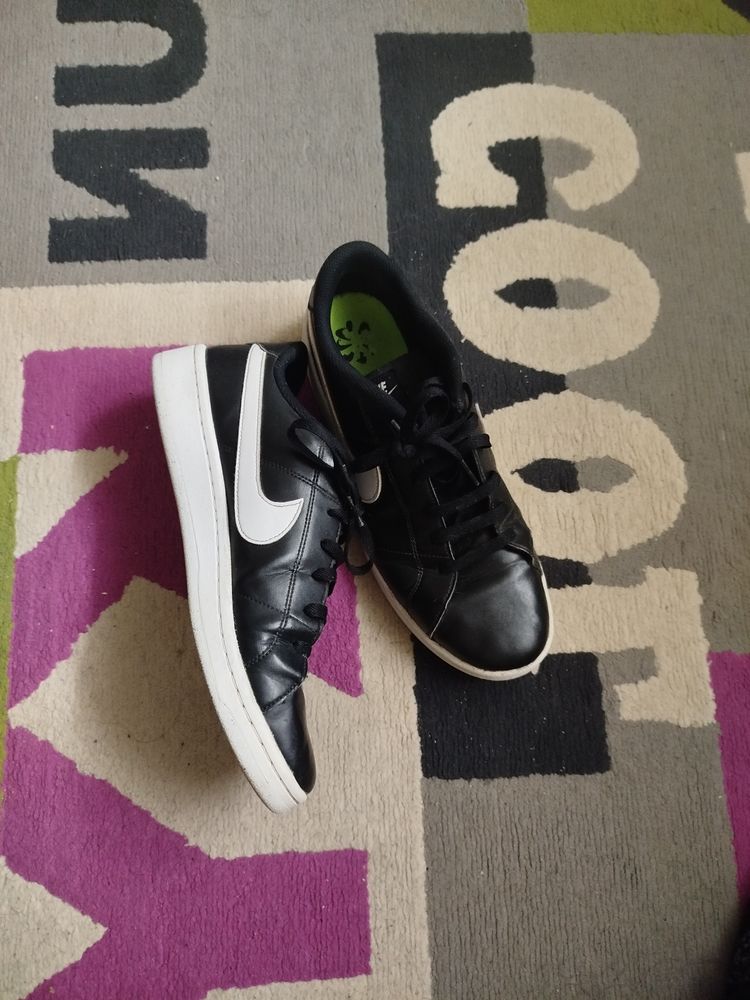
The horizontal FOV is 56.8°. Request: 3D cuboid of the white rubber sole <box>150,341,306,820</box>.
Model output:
[{"bbox_3d":[-0.089,0.038,0.422,0.043,0.108,0.294,-14,77,-8],"label":"white rubber sole"}]

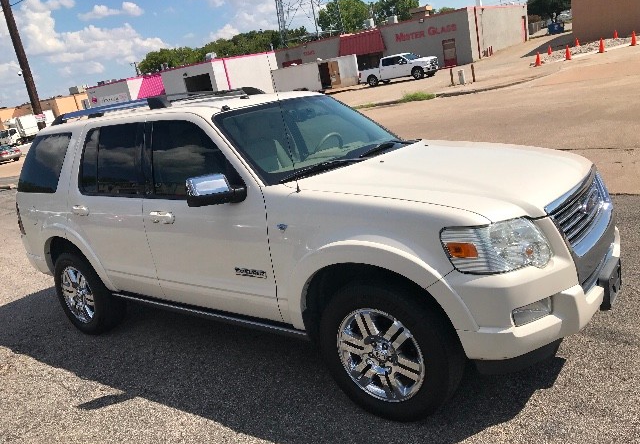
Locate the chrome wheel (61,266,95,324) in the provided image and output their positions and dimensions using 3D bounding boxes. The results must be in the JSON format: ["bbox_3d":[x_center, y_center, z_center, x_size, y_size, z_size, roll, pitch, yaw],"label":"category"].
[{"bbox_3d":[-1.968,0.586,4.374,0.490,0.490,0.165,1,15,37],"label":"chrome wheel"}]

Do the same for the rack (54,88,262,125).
[{"bbox_3d":[-1.319,-0.985,4.325,1.600,0.130,1.160,2,17,38],"label":"rack"}]

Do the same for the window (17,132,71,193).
[{"bbox_3d":[-2.283,-0.472,4.273,0.870,0.470,0.090,2,0,38],"label":"window"}]

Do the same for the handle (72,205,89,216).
[{"bbox_3d":[-1.730,-0.078,3.754,0.190,0.075,0.050,2,17,38],"label":"handle"}]

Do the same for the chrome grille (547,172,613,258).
[{"bbox_3d":[1.337,-0.102,2.577,0.170,0.350,0.880,-13,7,40],"label":"chrome grille"}]

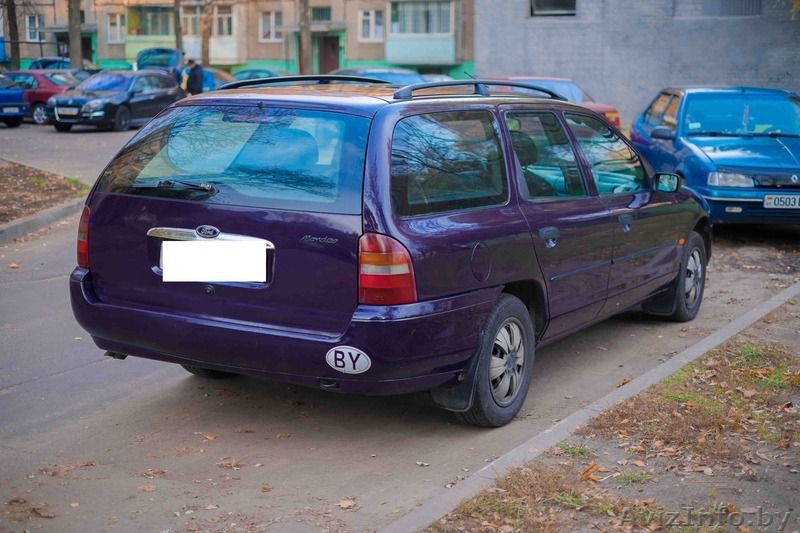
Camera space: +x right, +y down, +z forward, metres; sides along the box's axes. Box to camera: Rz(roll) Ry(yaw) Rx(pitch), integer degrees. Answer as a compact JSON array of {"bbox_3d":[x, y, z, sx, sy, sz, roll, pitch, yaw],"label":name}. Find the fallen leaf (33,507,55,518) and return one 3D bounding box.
[{"bbox_3d":[-1.203,0.832,3.975,0.073,0.020,0.050,1,9,0],"label":"fallen leaf"}]

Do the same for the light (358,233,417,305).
[{"bbox_3d":[-0.033,0.005,4.275,0.180,0.265,0.170,6,10,30],"label":"light"}]

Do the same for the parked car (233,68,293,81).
[{"bbox_3d":[-4.914,-5.902,39.500,4.300,1.460,1.720,4,10,19],"label":"parked car"}]

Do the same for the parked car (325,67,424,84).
[{"bbox_3d":[-0.550,-3.397,24.600,1.740,1.480,4.300,-3,10,-20],"label":"parked car"}]

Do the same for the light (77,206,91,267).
[{"bbox_3d":[-1.332,-0.140,5.031,0.180,0.265,0.170,6,10,30],"label":"light"}]

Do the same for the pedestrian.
[{"bbox_3d":[-5.645,-4.805,32.443,0.450,1.770,0.550,-1,9,-8],"label":"pedestrian"}]

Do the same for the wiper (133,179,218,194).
[{"bbox_3d":[-0.905,-0.316,4.697,0.440,0.057,0.055,6,11,30],"label":"wiper"}]

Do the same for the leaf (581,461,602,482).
[{"bbox_3d":[0.706,0.754,4.329,0.082,0.050,0.085,1,9,0],"label":"leaf"}]

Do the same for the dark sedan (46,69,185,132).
[{"bbox_3d":[-7.012,-4.178,29.517,1.830,1.470,4.800,3,10,16],"label":"dark sedan"}]

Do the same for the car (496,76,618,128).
[{"bbox_3d":[1.700,-2.304,18.700,1.690,1.400,4.400,-3,10,-20],"label":"car"}]

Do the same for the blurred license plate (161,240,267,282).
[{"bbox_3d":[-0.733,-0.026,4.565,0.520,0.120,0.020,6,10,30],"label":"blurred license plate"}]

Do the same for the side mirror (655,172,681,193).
[{"bbox_3d":[1.526,-0.478,6.697,0.180,0.120,0.110,6,11,30],"label":"side mirror"}]

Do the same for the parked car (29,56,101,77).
[{"bbox_3d":[-11.831,-6.690,42.125,4.400,1.550,1.750,0,9,-1],"label":"parked car"}]

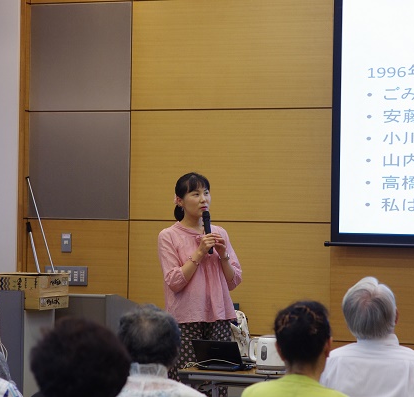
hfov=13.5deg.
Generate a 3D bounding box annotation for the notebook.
[{"bbox_3d":[0.082,0.739,8.345,0.240,0.152,0.235,1,-1,22],"label":"notebook"}]

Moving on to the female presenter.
[{"bbox_3d":[-0.043,0.685,8.766,0.440,1.630,0.360,1,-1,-20],"label":"female presenter"}]

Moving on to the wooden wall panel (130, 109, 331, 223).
[{"bbox_3d":[0.134,-0.201,10.585,1.300,0.680,0.030,1,-1,22],"label":"wooden wall panel"}]

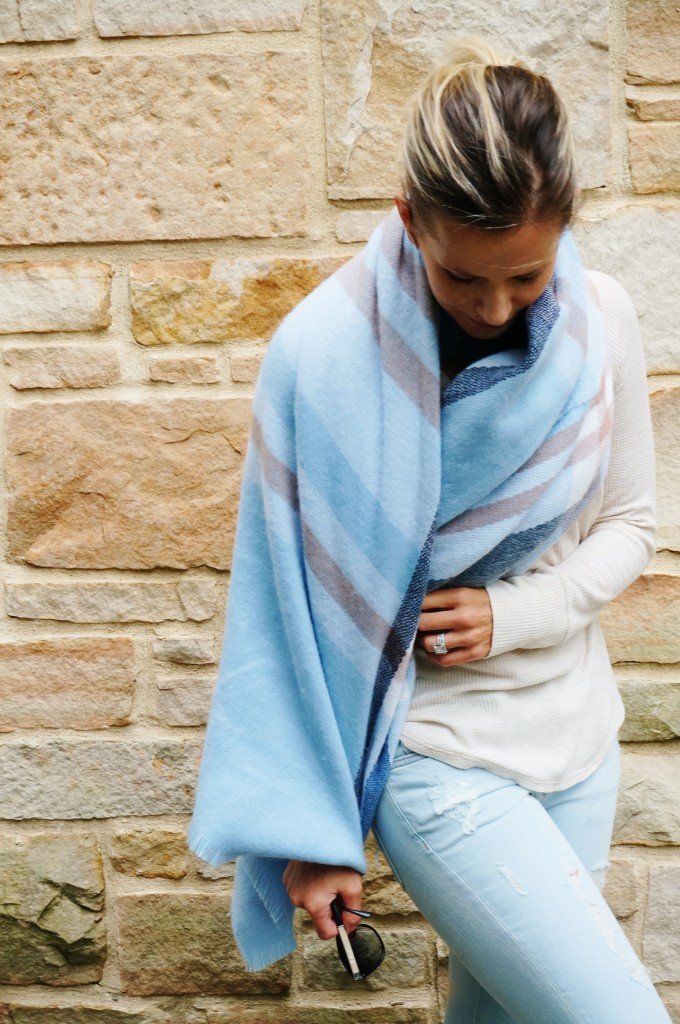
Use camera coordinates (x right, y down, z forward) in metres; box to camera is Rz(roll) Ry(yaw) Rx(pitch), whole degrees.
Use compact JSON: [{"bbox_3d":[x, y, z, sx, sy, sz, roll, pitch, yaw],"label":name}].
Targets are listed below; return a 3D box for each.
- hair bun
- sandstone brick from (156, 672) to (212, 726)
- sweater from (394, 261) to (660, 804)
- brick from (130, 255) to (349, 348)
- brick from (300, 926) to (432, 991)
[{"bbox_3d":[0.149,-0.468,1.700,0.105,0.060,0.080,-1,0,0],"label":"hair bun"},{"bbox_3d":[-0.173,0.228,2.034,0.092,0.065,0.090,-1,0,3],"label":"sandstone brick"},{"bbox_3d":[0.130,0.030,1.750,0.440,0.610,0.280,-1,0,-11],"label":"sweater"},{"bbox_3d":[-0.111,-0.253,2.035,0.277,0.107,0.100,-1,0,3],"label":"brick"},{"bbox_3d":[0.034,0.536,2.024,0.152,0.077,0.090,-1,0,3],"label":"brick"}]

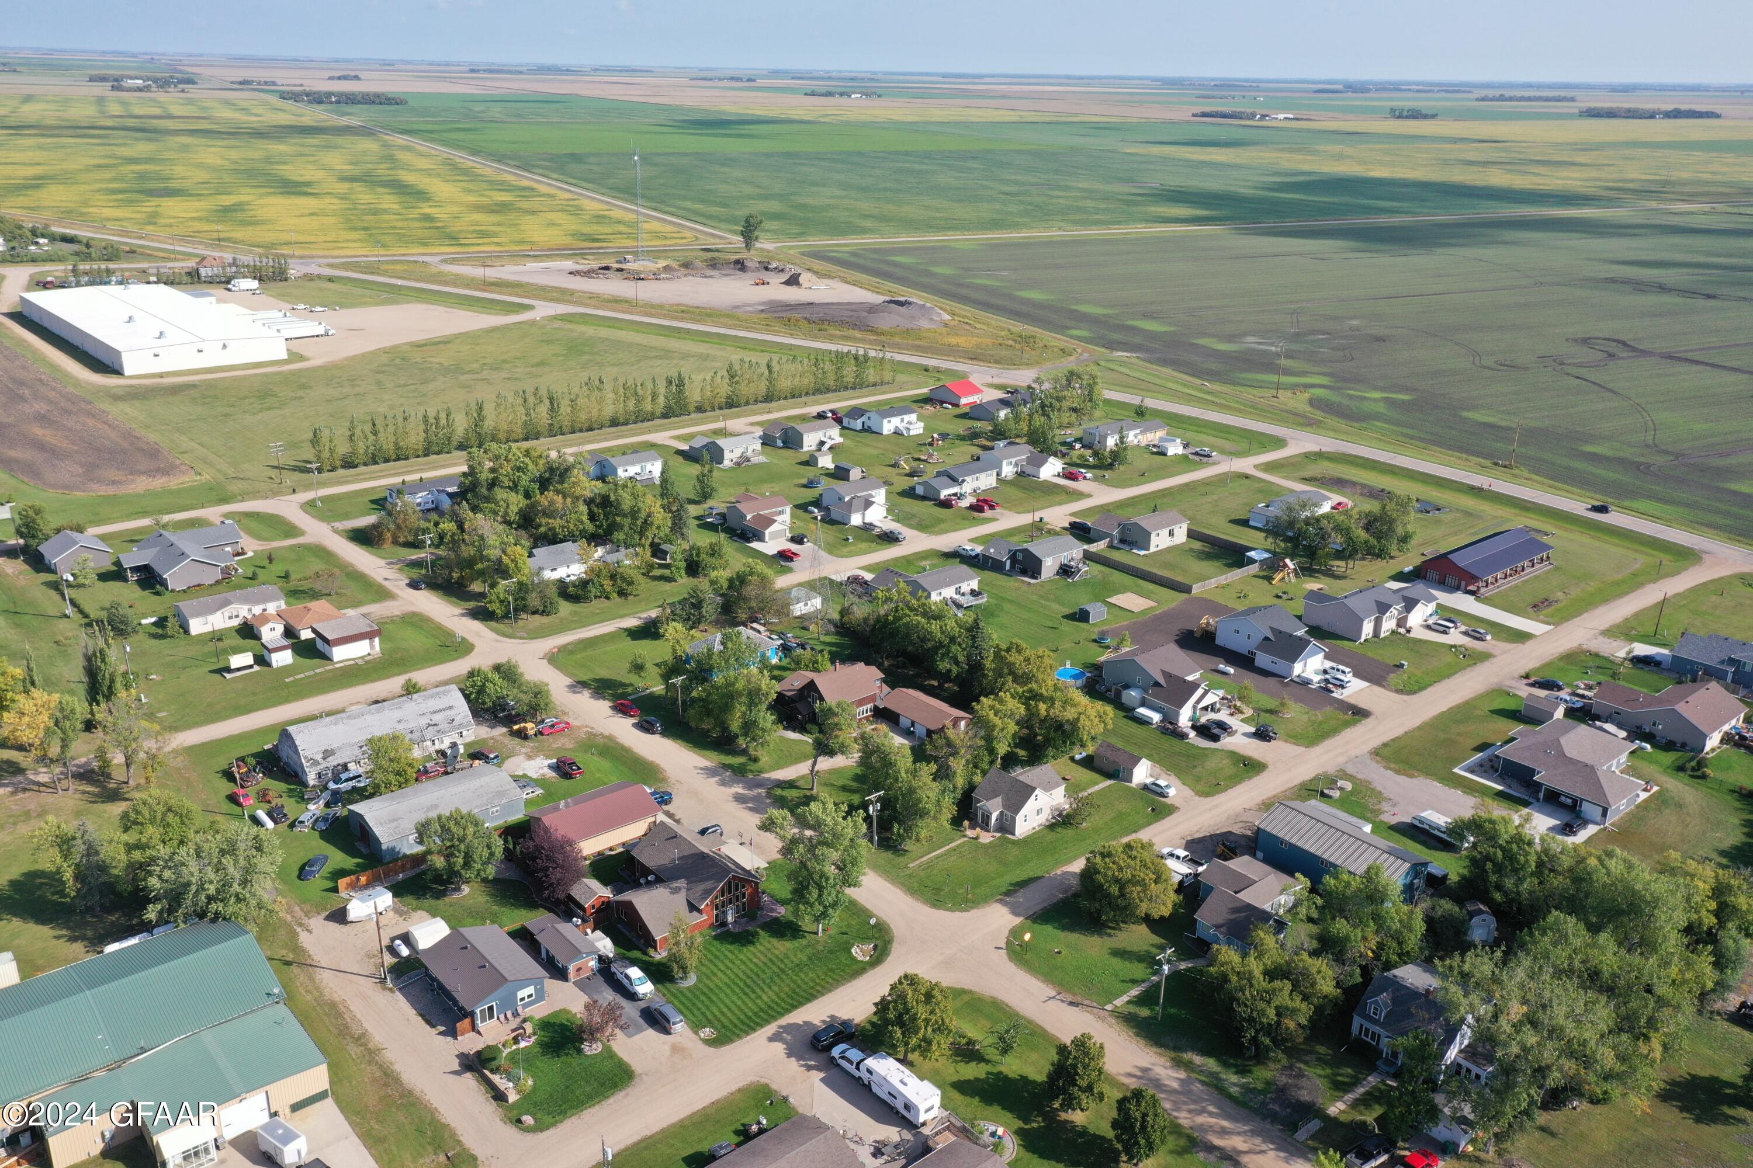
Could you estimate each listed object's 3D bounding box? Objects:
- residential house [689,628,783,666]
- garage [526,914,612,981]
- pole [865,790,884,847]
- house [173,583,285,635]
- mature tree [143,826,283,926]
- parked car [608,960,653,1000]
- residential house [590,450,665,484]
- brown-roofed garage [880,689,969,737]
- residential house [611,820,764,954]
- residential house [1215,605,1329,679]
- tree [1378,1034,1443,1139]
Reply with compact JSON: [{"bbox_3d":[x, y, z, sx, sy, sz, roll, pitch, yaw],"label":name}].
[{"bbox_3d":[-23.770,10.557,224.488,13.271,5.630,8.546,-17,27,-39],"label":"residential house"},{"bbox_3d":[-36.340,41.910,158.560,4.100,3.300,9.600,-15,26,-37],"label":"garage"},{"bbox_3d":[0.035,29.905,171.998,2.750,7.700,0.600,-17,27,-39],"label":"pole"},{"bbox_3d":[-118.880,4.180,251.710,17.000,4.200,8.900,-15,26,-36],"label":"house"},{"bbox_3d":[-79.050,35.050,162.430,14.900,11.700,14.900,-15,26,-37],"label":"mature tree"},{"bbox_3d":[-27.540,44.540,154.100,2.000,1.900,6.100,-15,26,-37],"label":"parked car"},{"bbox_3d":[-66.336,-31.094,355.235,16.700,6.000,13.700,-16,27,-37],"label":"residential house"},{"bbox_3d":[7.630,19.631,208.301,7.500,3.700,12.500,-15,26,-36],"label":"brown-roofed garage"},{"bbox_3d":[-26.091,38.000,176.727,16.300,7.000,18.000,-16,27,-37],"label":"residential house"},{"bbox_3d":[68.618,9.273,236.673,12.400,6.500,18.000,-17,27,-39],"label":"residential house"},{"bbox_3d":[49.831,47.299,127.805,5.580,12.400,5.580,1,21,0],"label":"tree"}]

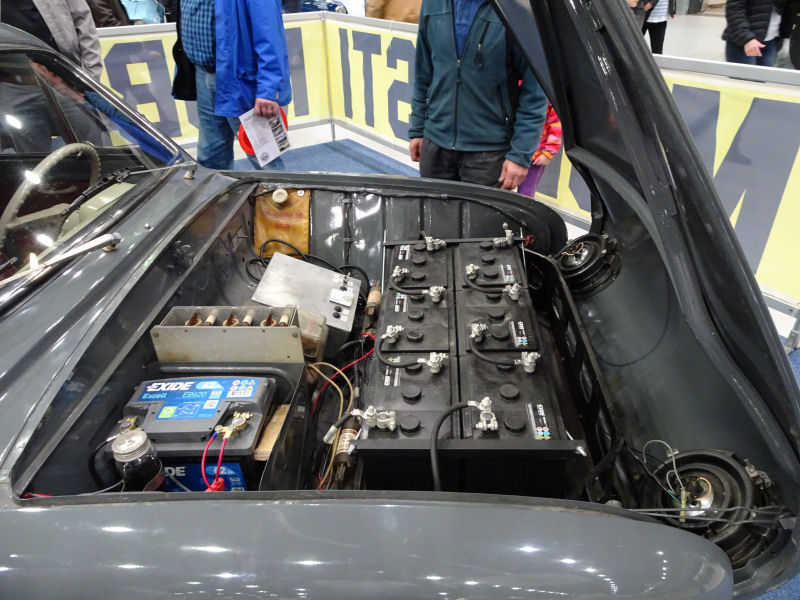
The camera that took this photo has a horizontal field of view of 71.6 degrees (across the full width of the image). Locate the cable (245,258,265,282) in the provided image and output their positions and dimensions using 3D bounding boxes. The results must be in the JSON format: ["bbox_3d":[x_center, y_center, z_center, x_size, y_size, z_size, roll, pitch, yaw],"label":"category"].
[{"bbox_3d":[-0.446,-0.090,1.700,0.062,0.045,0.070,0,32,3],"label":"cable"}]

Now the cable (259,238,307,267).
[{"bbox_3d":[-0.366,-0.148,1.730,0.150,0.070,0.060,0,32,3],"label":"cable"}]

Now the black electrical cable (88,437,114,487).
[{"bbox_3d":[-0.495,0.272,0.920,0.045,0.095,0.040,0,32,3],"label":"black electrical cable"}]

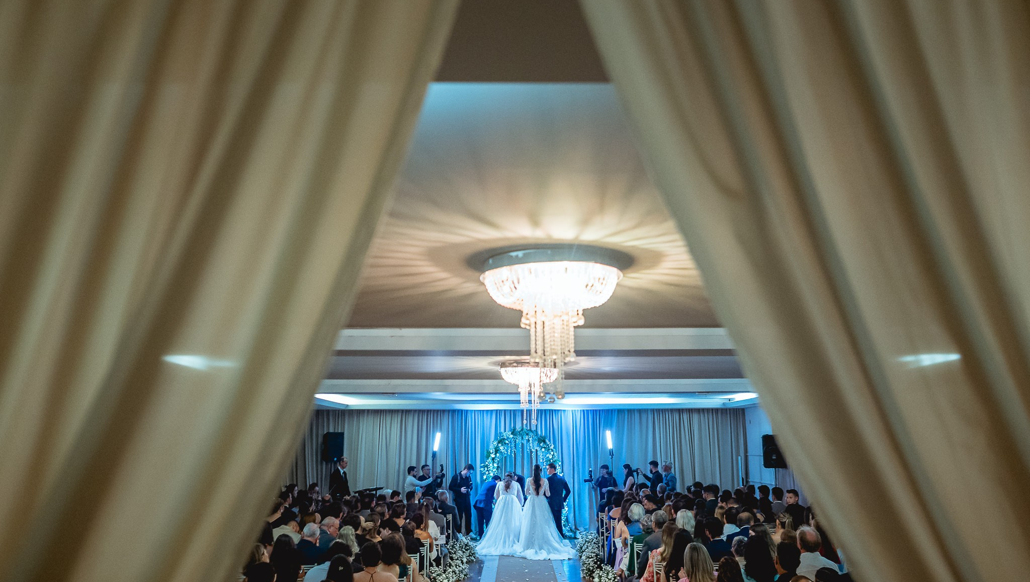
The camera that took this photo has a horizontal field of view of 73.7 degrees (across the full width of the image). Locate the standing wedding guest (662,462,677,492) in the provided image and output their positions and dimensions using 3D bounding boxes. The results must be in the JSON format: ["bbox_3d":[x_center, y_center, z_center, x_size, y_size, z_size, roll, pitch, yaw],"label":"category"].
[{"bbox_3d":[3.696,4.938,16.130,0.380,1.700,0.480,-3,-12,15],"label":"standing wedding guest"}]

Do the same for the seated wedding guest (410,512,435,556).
[{"bbox_3d":[-1.403,3.941,10.196,0.480,1.280,0.780,-1,-12,6],"label":"seated wedding guest"}]

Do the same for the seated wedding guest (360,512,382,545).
[{"bbox_3d":[-2.165,3.941,10.196,0.480,1.280,0.780,-1,-12,6],"label":"seated wedding guest"}]

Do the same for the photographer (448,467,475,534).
[{"bbox_3d":[-1.314,5.136,16.793,0.560,1.740,0.420,10,-15,-37],"label":"photographer"}]

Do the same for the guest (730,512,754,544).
[{"bbox_3d":[3.228,3.826,9.761,0.520,1.320,0.800,-1,-12,3],"label":"guest"}]

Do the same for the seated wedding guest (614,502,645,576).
[{"bbox_3d":[1.828,4.004,10.650,0.520,1.340,0.750,0,-12,0],"label":"seated wedding guest"}]

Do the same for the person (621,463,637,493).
[{"bbox_3d":[2.705,5.035,16.309,0.380,1.680,0.450,0,-12,-2],"label":"person"}]

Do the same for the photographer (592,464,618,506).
[{"bbox_3d":[2.202,5.099,16.596,0.600,1.730,0.450,-7,-14,29],"label":"photographer"}]

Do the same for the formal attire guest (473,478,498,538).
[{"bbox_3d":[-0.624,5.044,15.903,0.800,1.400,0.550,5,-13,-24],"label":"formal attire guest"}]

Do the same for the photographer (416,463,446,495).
[{"bbox_3d":[-2.019,4.861,15.737,0.550,1.690,0.520,-3,-12,15],"label":"photographer"}]

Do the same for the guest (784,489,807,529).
[{"bbox_3d":[5.329,4.505,13.048,0.460,1.360,0.720,2,-12,-10],"label":"guest"}]

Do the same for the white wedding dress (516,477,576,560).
[{"bbox_3d":[0.656,4.756,14.533,1.250,1.400,2.200,0,-12,0],"label":"white wedding dress"}]

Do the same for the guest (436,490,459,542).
[{"bbox_3d":[-1.361,4.674,13.670,0.520,1.320,0.800,-3,-13,12],"label":"guest"}]

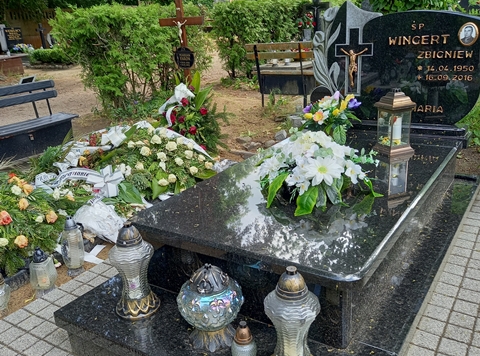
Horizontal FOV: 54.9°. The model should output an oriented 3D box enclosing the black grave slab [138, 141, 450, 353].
[{"bbox_3d":[0.418,0.147,2.414,1.030,0.300,1.640,9,22,32],"label":"black grave slab"}]

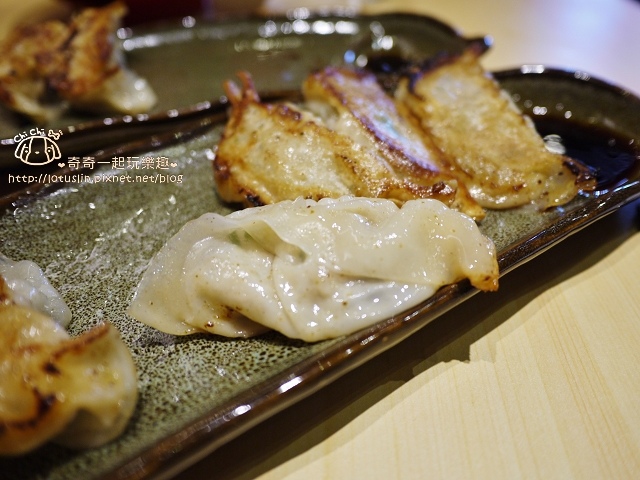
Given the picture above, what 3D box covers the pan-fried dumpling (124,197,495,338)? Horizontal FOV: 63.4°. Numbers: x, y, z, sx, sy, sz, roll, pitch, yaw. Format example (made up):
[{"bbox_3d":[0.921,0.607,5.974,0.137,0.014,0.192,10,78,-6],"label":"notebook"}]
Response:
[{"bbox_3d":[-0.001,0.007,0.136,0.092,0.029,0.041,-5,41,-6],"label":"pan-fried dumpling"}]

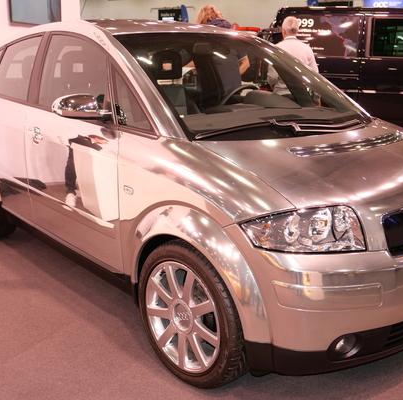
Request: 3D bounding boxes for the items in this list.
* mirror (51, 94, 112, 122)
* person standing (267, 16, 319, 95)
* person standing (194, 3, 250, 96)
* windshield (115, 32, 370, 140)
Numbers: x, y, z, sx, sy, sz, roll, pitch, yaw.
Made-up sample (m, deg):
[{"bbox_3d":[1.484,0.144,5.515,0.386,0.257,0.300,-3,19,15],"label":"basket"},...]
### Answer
[{"bbox_3d":[-0.537,-0.418,2.393,0.225,0.120,0.145,-12,20,-40],"label":"mirror"},{"bbox_3d":[0.959,-1.073,5.774,0.490,1.737,0.310,0,15,-3],"label":"person standing"},{"bbox_3d":[0.176,-0.865,4.927,0.470,1.761,0.340,4,15,12],"label":"person standing"},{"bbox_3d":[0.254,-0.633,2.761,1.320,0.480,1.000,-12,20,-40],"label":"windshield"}]

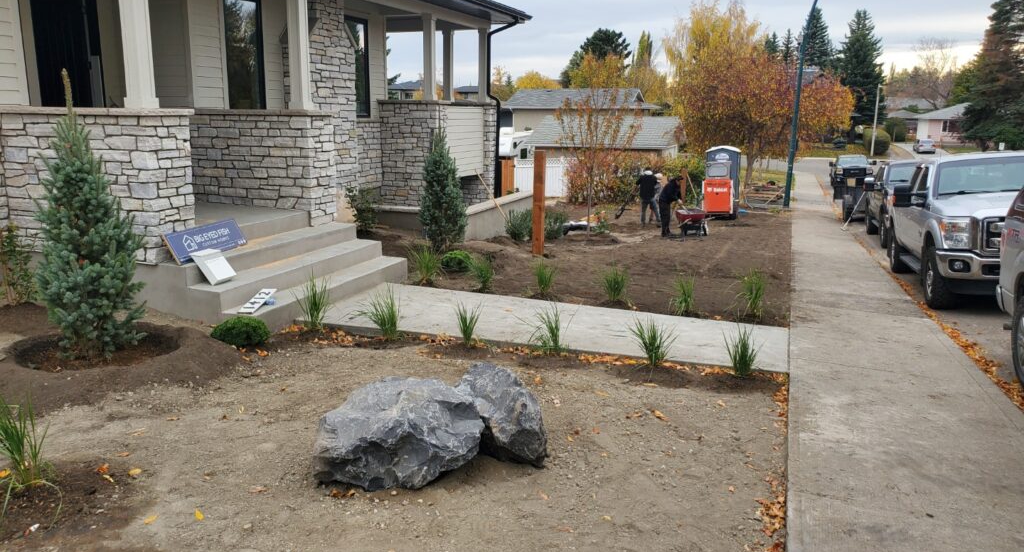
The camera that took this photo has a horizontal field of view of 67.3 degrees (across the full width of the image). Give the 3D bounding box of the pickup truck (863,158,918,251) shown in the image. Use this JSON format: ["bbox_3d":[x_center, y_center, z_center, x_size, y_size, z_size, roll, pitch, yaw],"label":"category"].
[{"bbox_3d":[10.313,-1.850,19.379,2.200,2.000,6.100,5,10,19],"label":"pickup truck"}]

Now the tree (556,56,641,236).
[{"bbox_3d":[2.014,-2.975,18.418,2.057,4.127,1.954,2,12,6],"label":"tree"}]

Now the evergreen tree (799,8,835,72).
[{"bbox_3d":[38.442,-25.916,98.823,5.800,16.063,5.800,5,14,18],"label":"evergreen tree"}]

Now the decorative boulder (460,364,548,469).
[{"bbox_3d":[-0.052,0.758,4.347,0.540,0.470,0.500,5,14,18],"label":"decorative boulder"}]

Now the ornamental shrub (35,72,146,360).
[{"bbox_3d":[-3.095,-0.406,5.519,0.820,2.039,0.820,5,14,18],"label":"ornamental shrub"}]

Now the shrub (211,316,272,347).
[{"bbox_3d":[-2.100,0.395,5.950,0.450,0.230,0.430,-4,13,-20],"label":"shrub"}]

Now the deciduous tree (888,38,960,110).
[{"bbox_3d":[52.471,-23.921,98.334,8.226,12.379,7.815,7,14,27],"label":"deciduous tree"}]

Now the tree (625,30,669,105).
[{"bbox_3d":[10.480,-13.857,60.604,3.447,10.508,3.275,3,12,9],"label":"tree"}]

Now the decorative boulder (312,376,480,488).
[{"bbox_3d":[-0.530,0.735,3.710,0.810,0.450,0.640,-3,13,-19],"label":"decorative boulder"}]

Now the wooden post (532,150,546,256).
[{"bbox_3d":[0.462,-1.206,12.670,0.150,1.712,0.150,5,14,18],"label":"wooden post"}]

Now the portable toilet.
[{"bbox_3d":[8.275,-3.912,29.884,1.150,2.350,1.150,7,15,27],"label":"portable toilet"}]

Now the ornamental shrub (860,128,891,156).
[{"bbox_3d":[33.899,-12.548,71.758,2.528,2.384,2.402,7,14,24],"label":"ornamental shrub"}]

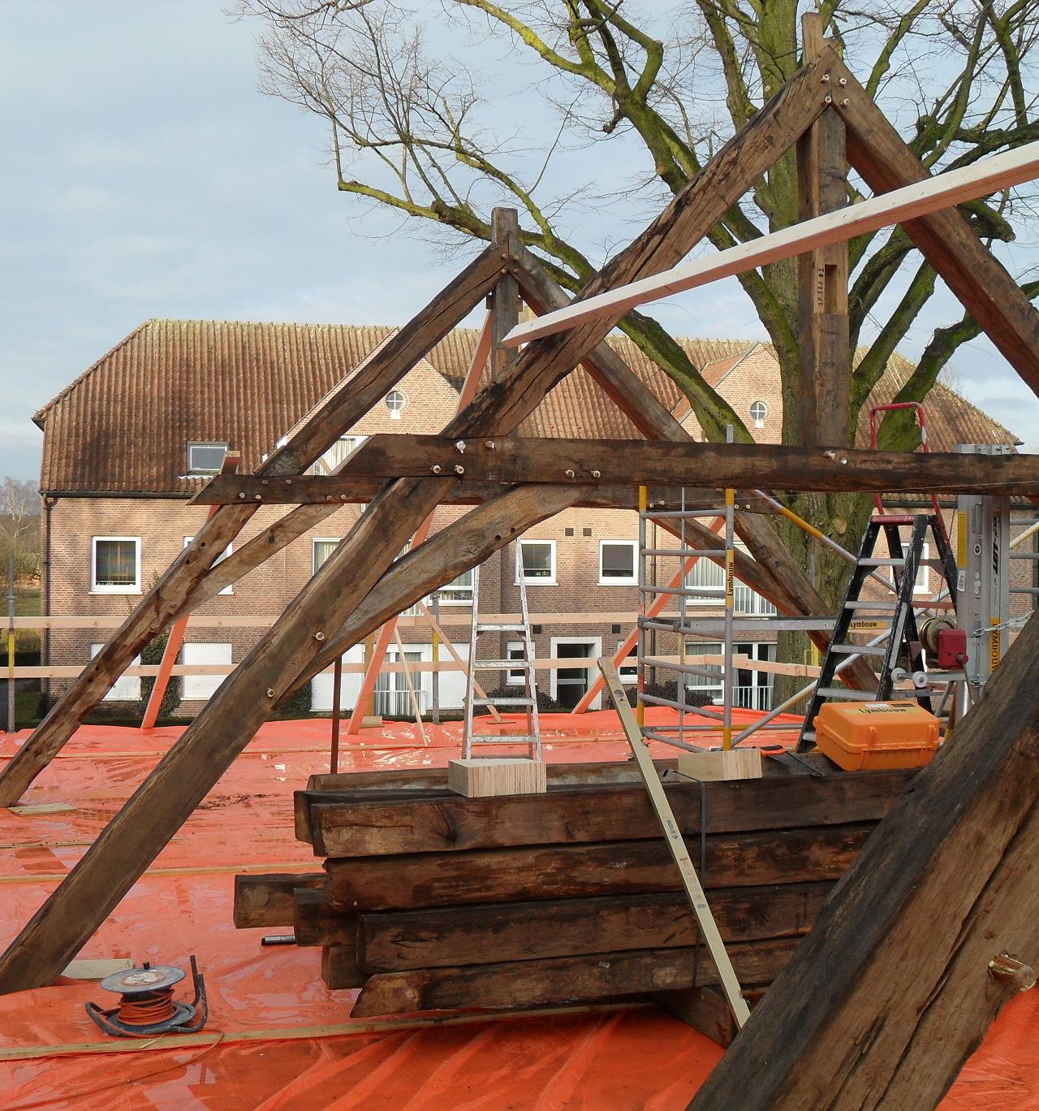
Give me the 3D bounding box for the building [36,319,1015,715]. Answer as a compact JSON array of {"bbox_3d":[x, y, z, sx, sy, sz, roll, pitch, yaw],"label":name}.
[{"bbox_3d":[0.570,-1.200,47.700,29.500,11.900,10.300,0,0,-13],"label":"building"}]

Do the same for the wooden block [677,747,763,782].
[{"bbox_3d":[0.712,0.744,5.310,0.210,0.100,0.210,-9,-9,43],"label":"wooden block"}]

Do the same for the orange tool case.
[{"bbox_3d":[1.340,0.673,5.590,0.400,0.195,0.260,0,12,-16],"label":"orange tool case"}]

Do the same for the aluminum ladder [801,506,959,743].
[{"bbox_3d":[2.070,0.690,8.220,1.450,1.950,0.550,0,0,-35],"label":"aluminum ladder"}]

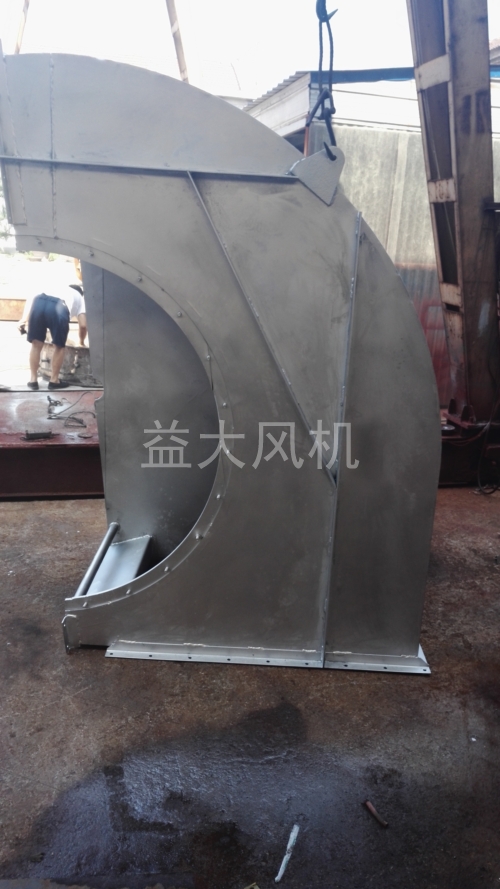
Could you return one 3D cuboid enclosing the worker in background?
[{"bbox_3d":[-2.101,-1.204,6.885,0.640,1.110,0.880,4,18,7],"label":"worker in background"}]

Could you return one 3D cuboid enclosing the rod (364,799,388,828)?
[{"bbox_3d":[0.365,1.063,1.832,0.014,0.014,0.099,-8,20,-26],"label":"rod"}]

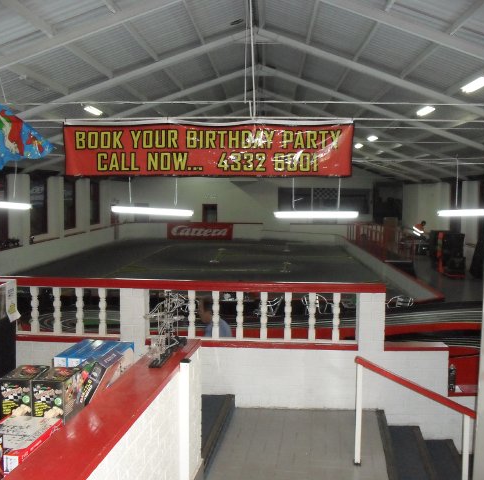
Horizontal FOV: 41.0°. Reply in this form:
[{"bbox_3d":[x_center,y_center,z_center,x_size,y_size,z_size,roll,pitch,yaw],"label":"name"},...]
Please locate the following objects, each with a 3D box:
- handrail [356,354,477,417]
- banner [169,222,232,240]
[{"bbox_3d":[1.285,1.089,4.791,0.977,0.055,0.055,24,6,2],"label":"handrail"},{"bbox_3d":[-2.183,-0.433,33.800,3.437,0.919,0.050,1,5,3],"label":"banner"}]

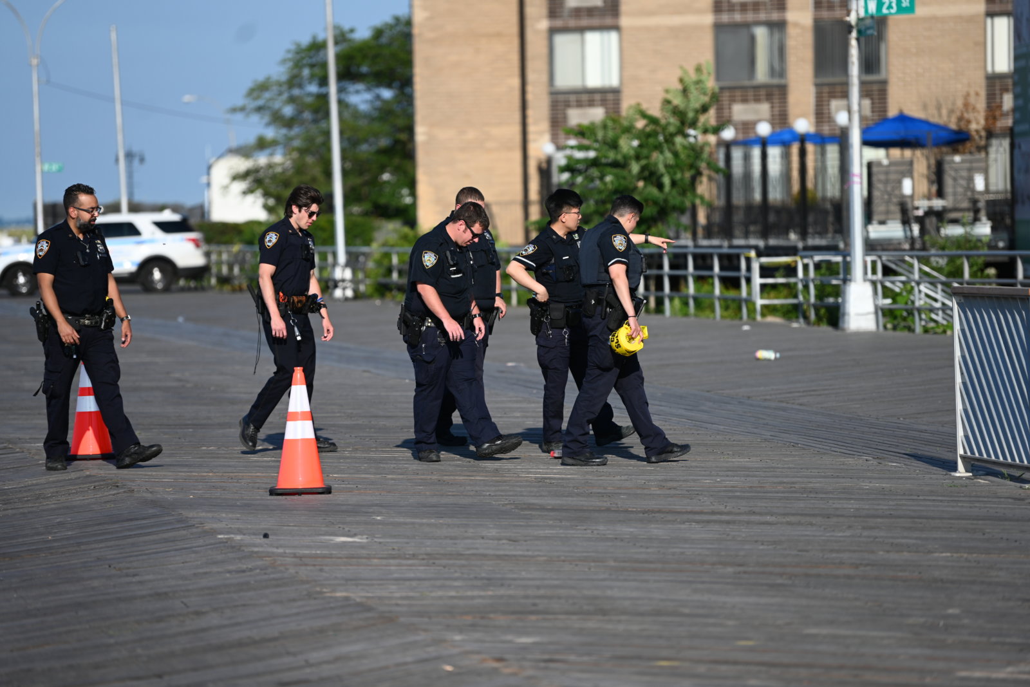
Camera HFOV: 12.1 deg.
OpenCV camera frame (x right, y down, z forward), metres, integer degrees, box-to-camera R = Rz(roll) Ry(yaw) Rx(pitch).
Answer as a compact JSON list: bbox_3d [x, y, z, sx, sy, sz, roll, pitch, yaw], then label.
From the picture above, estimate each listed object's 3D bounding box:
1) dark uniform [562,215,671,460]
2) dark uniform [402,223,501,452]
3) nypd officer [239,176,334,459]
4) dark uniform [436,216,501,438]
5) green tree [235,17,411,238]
[{"bbox_3d":[0.632,-0.037,30.200,0.640,1.520,0.500,-2,2,-21],"label":"dark uniform"},{"bbox_3d":[-0.400,-0.041,30.800,0.560,1.470,0.560,0,2,33],"label":"dark uniform"},{"bbox_3d":[-1.542,-0.169,33.000,0.680,1.800,0.560,0,2,30],"label":"nypd officer"},{"bbox_3d":[-0.305,-0.110,32.600,0.480,1.500,0.550,0,2,40],"label":"dark uniform"},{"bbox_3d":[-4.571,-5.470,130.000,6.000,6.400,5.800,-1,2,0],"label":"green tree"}]

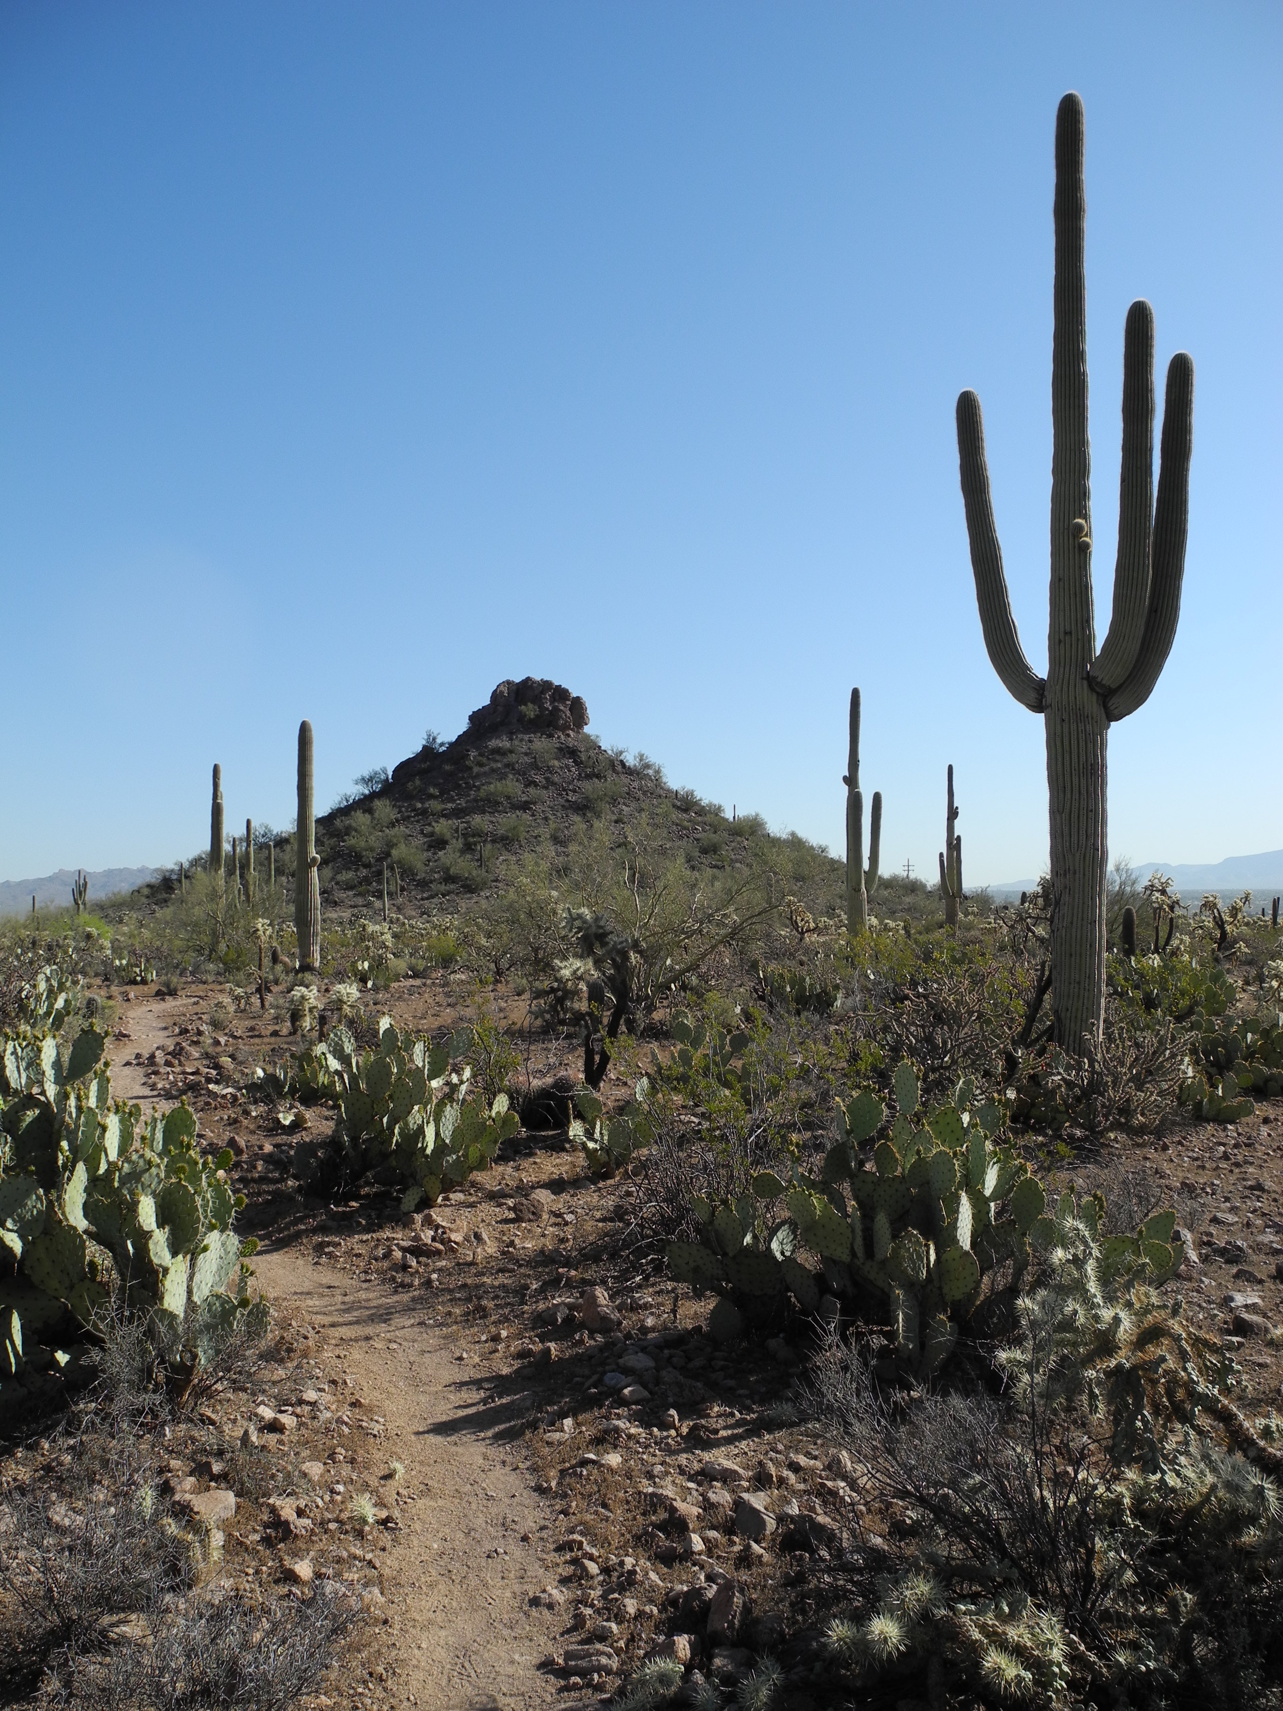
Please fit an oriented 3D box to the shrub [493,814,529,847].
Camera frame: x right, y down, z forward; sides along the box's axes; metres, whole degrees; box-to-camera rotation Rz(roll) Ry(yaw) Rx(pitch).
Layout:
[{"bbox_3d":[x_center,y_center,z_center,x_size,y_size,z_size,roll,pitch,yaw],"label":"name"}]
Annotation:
[{"bbox_3d":[-12.053,-2.349,128.000,3.214,3.091,3.100,0,-1,0],"label":"shrub"}]

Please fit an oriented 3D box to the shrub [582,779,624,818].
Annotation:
[{"bbox_3d":[-3.809,-5.648,136.000,4.072,3.809,3.700,0,-1,0],"label":"shrub"}]

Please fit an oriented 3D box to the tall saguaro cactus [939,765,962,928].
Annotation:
[{"bbox_3d":[11.378,-0.271,51.000,0.837,6.108,0.600,0,-1,0],"label":"tall saguaro cactus"}]

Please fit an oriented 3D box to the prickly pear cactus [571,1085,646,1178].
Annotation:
[{"bbox_3d":[-0.189,1.595,8.000,0.430,0.530,0.400,0,-1,0],"label":"prickly pear cactus"}]

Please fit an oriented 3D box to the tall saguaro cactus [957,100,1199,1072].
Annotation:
[{"bbox_3d":[3.755,-2.376,12.000,2.051,8.472,1.100,0,-1,0],"label":"tall saguaro cactus"}]

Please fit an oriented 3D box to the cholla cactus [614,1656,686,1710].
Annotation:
[{"bbox_3d":[0.009,1.583,2.620,0.145,0.110,0.140,0,-1,0],"label":"cholla cactus"}]

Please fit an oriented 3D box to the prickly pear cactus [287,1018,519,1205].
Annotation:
[{"bbox_3d":[-1.284,1.335,7.450,1.252,0.921,1.050,0,-1,0],"label":"prickly pear cactus"}]

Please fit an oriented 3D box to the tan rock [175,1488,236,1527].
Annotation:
[{"bbox_3d":[-1.154,1.723,3.660,0.165,0.085,0.120,0,-1,0],"label":"tan rock"}]

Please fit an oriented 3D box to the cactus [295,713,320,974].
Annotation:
[{"bbox_3d":[-6.132,-0.172,25.500,0.468,4.655,0.440,0,-1,0],"label":"cactus"}]

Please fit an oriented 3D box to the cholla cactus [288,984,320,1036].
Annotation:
[{"bbox_3d":[-3.731,1.714,15.300,0.360,0.580,0.350,0,-1,0],"label":"cholla cactus"}]

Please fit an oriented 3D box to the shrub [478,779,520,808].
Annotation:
[{"bbox_3d":[-12.137,-5.299,118.000,3.600,2.400,3.200,0,-1,0],"label":"shrub"}]

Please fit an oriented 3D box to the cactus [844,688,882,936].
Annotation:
[{"bbox_3d":[5.371,-0.874,33.500,0.950,6.350,0.800,0,-1,0],"label":"cactus"}]

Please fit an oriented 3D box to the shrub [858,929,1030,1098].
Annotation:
[{"bbox_3d":[2.510,1.316,11.500,1.420,1.400,1.300,0,-1,0],"label":"shrub"}]

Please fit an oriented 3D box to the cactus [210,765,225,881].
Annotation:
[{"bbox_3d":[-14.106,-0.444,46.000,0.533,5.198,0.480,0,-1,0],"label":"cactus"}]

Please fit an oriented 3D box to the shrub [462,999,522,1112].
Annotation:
[{"bbox_3d":[-1.130,1.512,10.400,0.480,0.820,0.460,0,-1,0],"label":"shrub"}]

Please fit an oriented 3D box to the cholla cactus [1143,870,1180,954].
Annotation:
[{"bbox_3d":[11.474,1.252,30.500,0.825,1.885,0.800,0,-1,0],"label":"cholla cactus"}]

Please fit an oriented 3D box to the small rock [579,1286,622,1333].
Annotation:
[{"bbox_3d":[-0.156,1.705,5.200,0.155,0.135,0.140,0,-1,0],"label":"small rock"}]

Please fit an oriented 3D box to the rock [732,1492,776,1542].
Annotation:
[{"bbox_3d":[0.292,1.710,3.580,0.110,0.100,0.100,0,-1,0],"label":"rock"}]

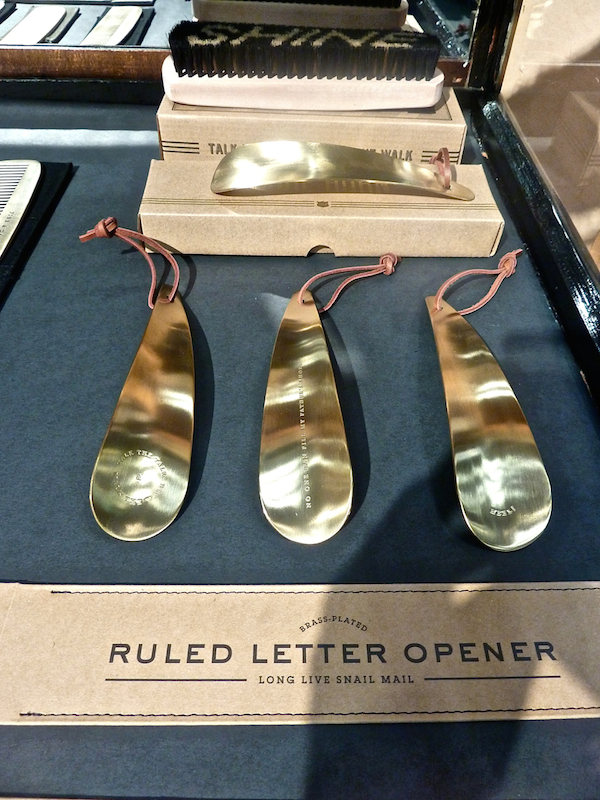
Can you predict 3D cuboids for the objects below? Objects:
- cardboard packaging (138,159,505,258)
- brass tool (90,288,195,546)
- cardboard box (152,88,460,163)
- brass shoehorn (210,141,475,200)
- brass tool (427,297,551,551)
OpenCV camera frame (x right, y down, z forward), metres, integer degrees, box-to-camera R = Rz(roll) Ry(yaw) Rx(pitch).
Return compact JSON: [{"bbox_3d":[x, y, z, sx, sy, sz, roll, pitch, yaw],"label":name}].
[{"bbox_3d":[0.015,-0.136,0.407,0.238,0.028,0.072,0,49,-3],"label":"cardboard packaging"},{"bbox_3d":[-0.073,-0.006,0.296,0.042,0.023,0.180,-1,49,-3],"label":"brass tool"},{"bbox_3d":[0.009,-0.209,0.455,0.223,0.051,0.068,1,49,-2],"label":"cardboard box"},{"bbox_3d":[0.031,-0.157,0.390,0.181,0.026,0.045,3,49,0],"label":"brass shoehorn"},{"bbox_3d":[0.088,-0.002,0.300,0.044,0.023,0.178,0,49,-3],"label":"brass tool"}]

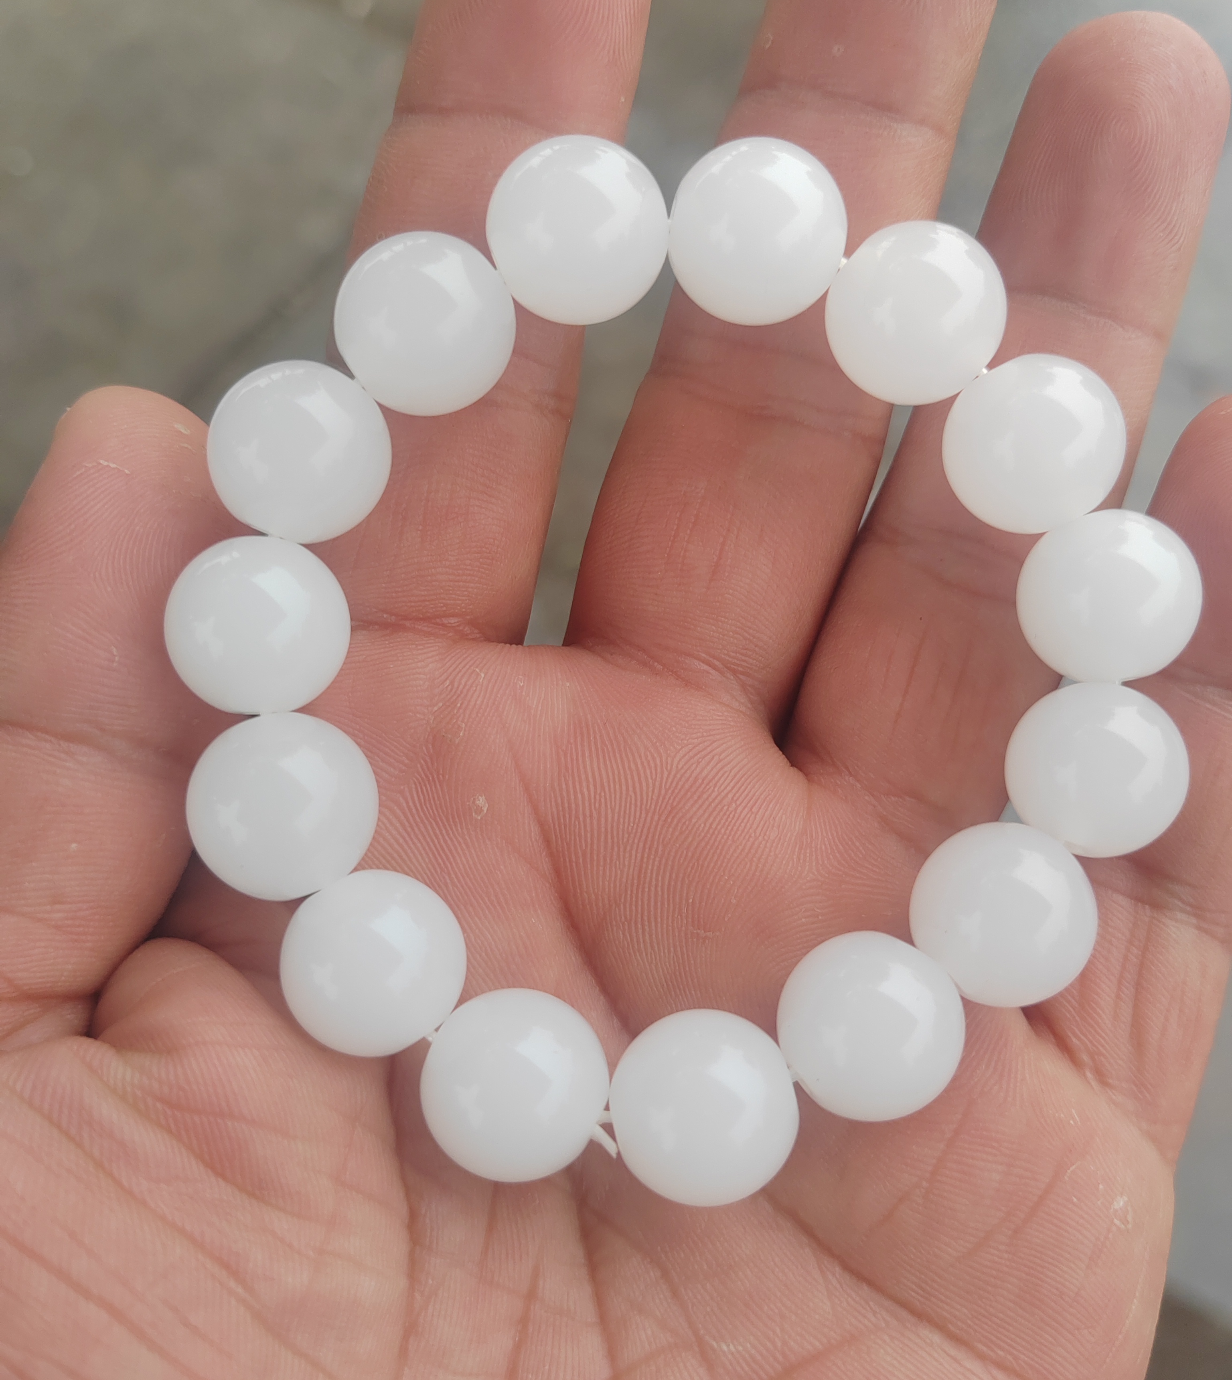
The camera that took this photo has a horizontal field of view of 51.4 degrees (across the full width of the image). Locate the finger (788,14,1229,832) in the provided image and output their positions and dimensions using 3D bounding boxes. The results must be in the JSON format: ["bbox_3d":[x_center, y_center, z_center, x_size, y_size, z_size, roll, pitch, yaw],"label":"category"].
[{"bbox_3d":[0.035,-0.022,0.113,0.019,0.018,0.074,17,88,7],"label":"finger"}]

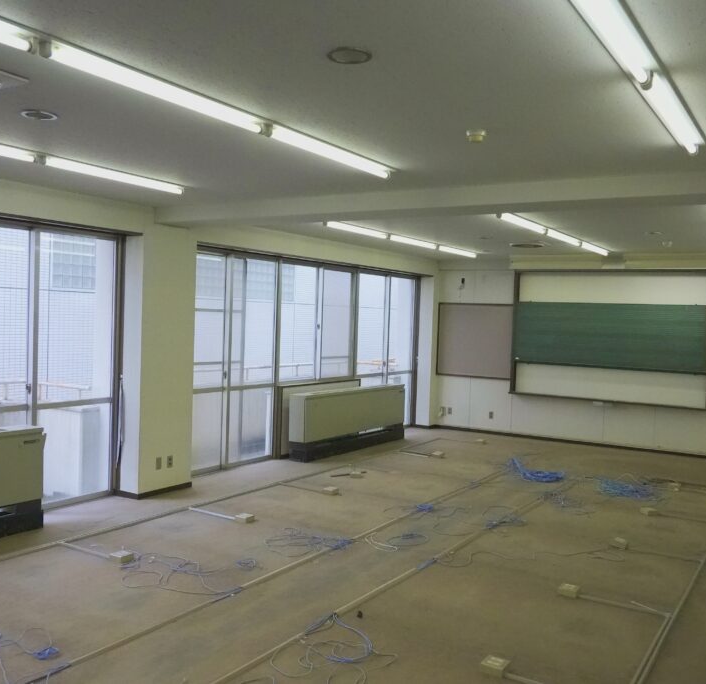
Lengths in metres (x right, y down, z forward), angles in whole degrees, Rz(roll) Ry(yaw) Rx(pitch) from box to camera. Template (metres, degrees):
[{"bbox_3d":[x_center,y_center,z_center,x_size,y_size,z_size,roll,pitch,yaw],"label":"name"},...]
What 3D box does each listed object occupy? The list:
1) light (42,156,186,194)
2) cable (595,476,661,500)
[{"bbox_3d":[-1.659,-1.155,5.212,0.130,0.072,1.240,3,2,32],"label":"light"},{"bbox_3d":[2.911,1.535,7.804,0.618,0.090,0.774,3,2,21],"label":"cable"}]

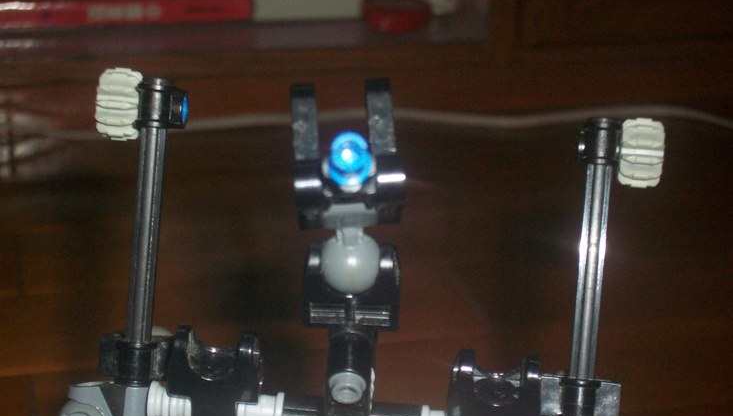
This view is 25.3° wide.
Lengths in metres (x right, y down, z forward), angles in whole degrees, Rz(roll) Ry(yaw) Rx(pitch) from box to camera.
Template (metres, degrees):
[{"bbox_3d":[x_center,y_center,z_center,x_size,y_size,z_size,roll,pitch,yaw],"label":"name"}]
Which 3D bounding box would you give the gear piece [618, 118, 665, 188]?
[{"bbox_3d":[0.050,-0.010,0.299,0.008,0.013,0.013,5,0,0],"label":"gear piece"}]

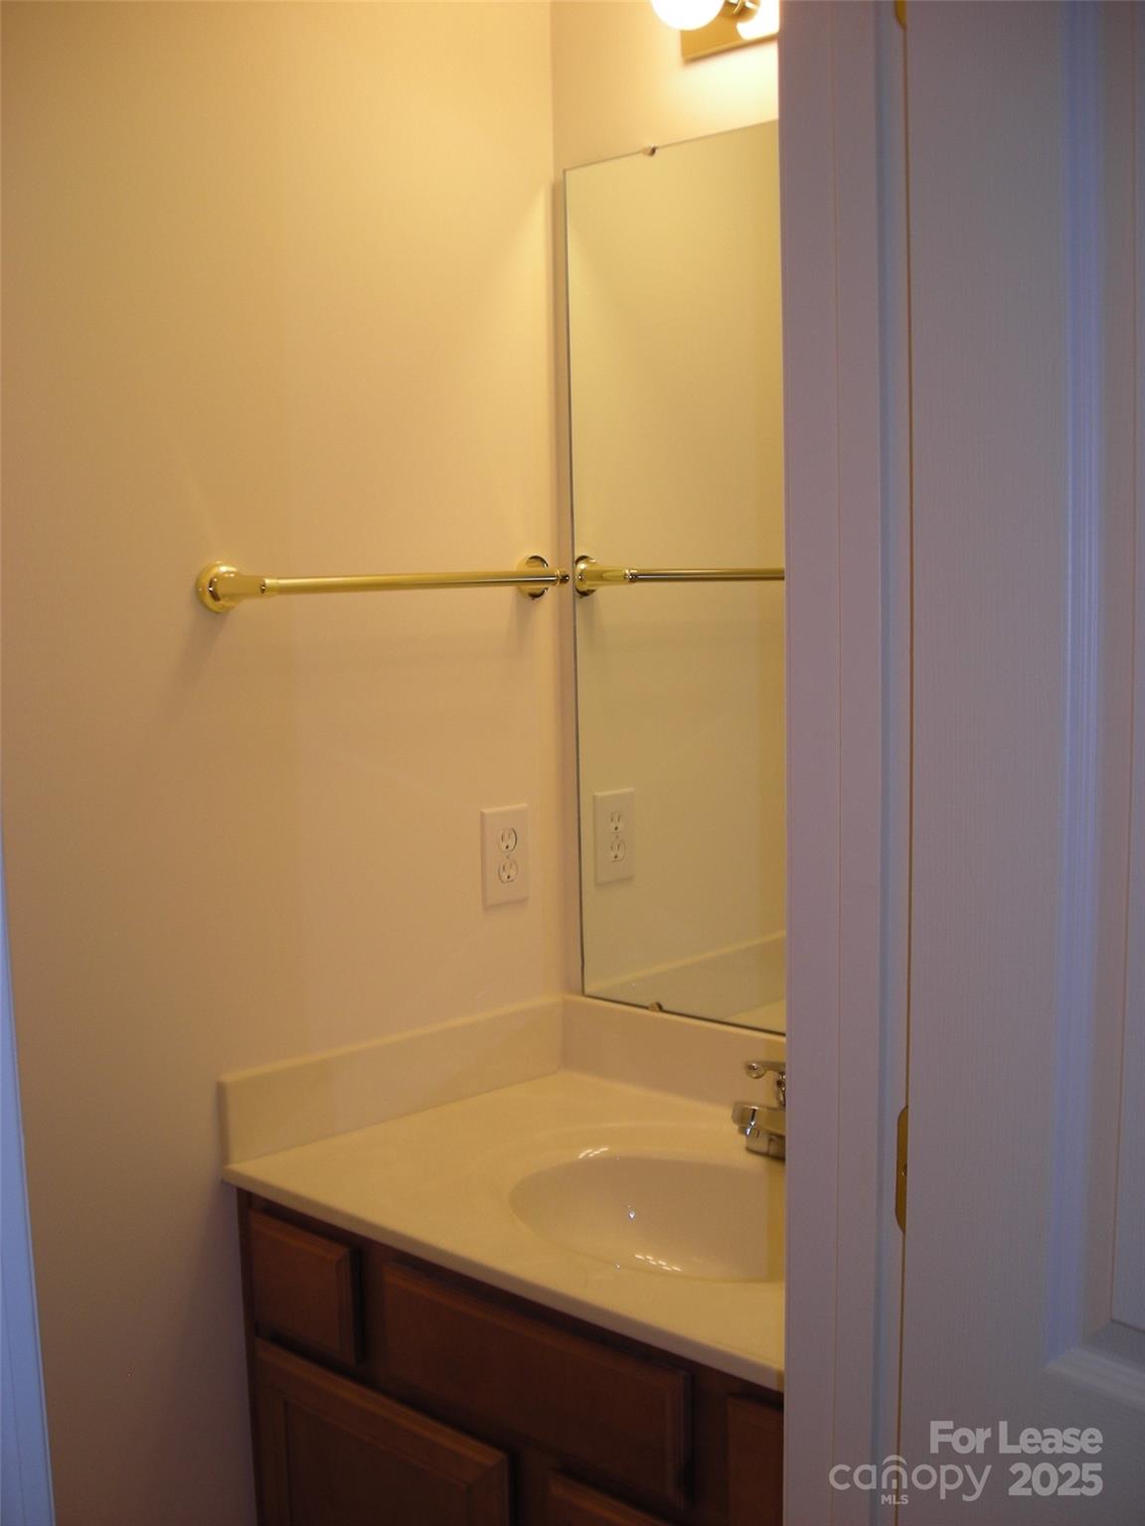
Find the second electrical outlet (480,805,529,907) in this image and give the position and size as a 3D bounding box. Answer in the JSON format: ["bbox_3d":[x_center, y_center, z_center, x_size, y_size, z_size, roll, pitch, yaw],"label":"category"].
[{"bbox_3d":[-0.082,0.118,2.134,0.008,0.123,0.079,4,7,43],"label":"second electrical outlet"}]

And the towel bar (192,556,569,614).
[{"bbox_3d":[-0.189,-0.211,1.945,0.077,0.056,0.540,4,7,43],"label":"towel bar"}]

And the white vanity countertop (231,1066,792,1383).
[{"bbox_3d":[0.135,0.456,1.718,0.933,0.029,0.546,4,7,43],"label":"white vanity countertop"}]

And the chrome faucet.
[{"bbox_3d":[0.224,0.373,1.804,0.155,0.128,0.158,4,7,43],"label":"chrome faucet"}]

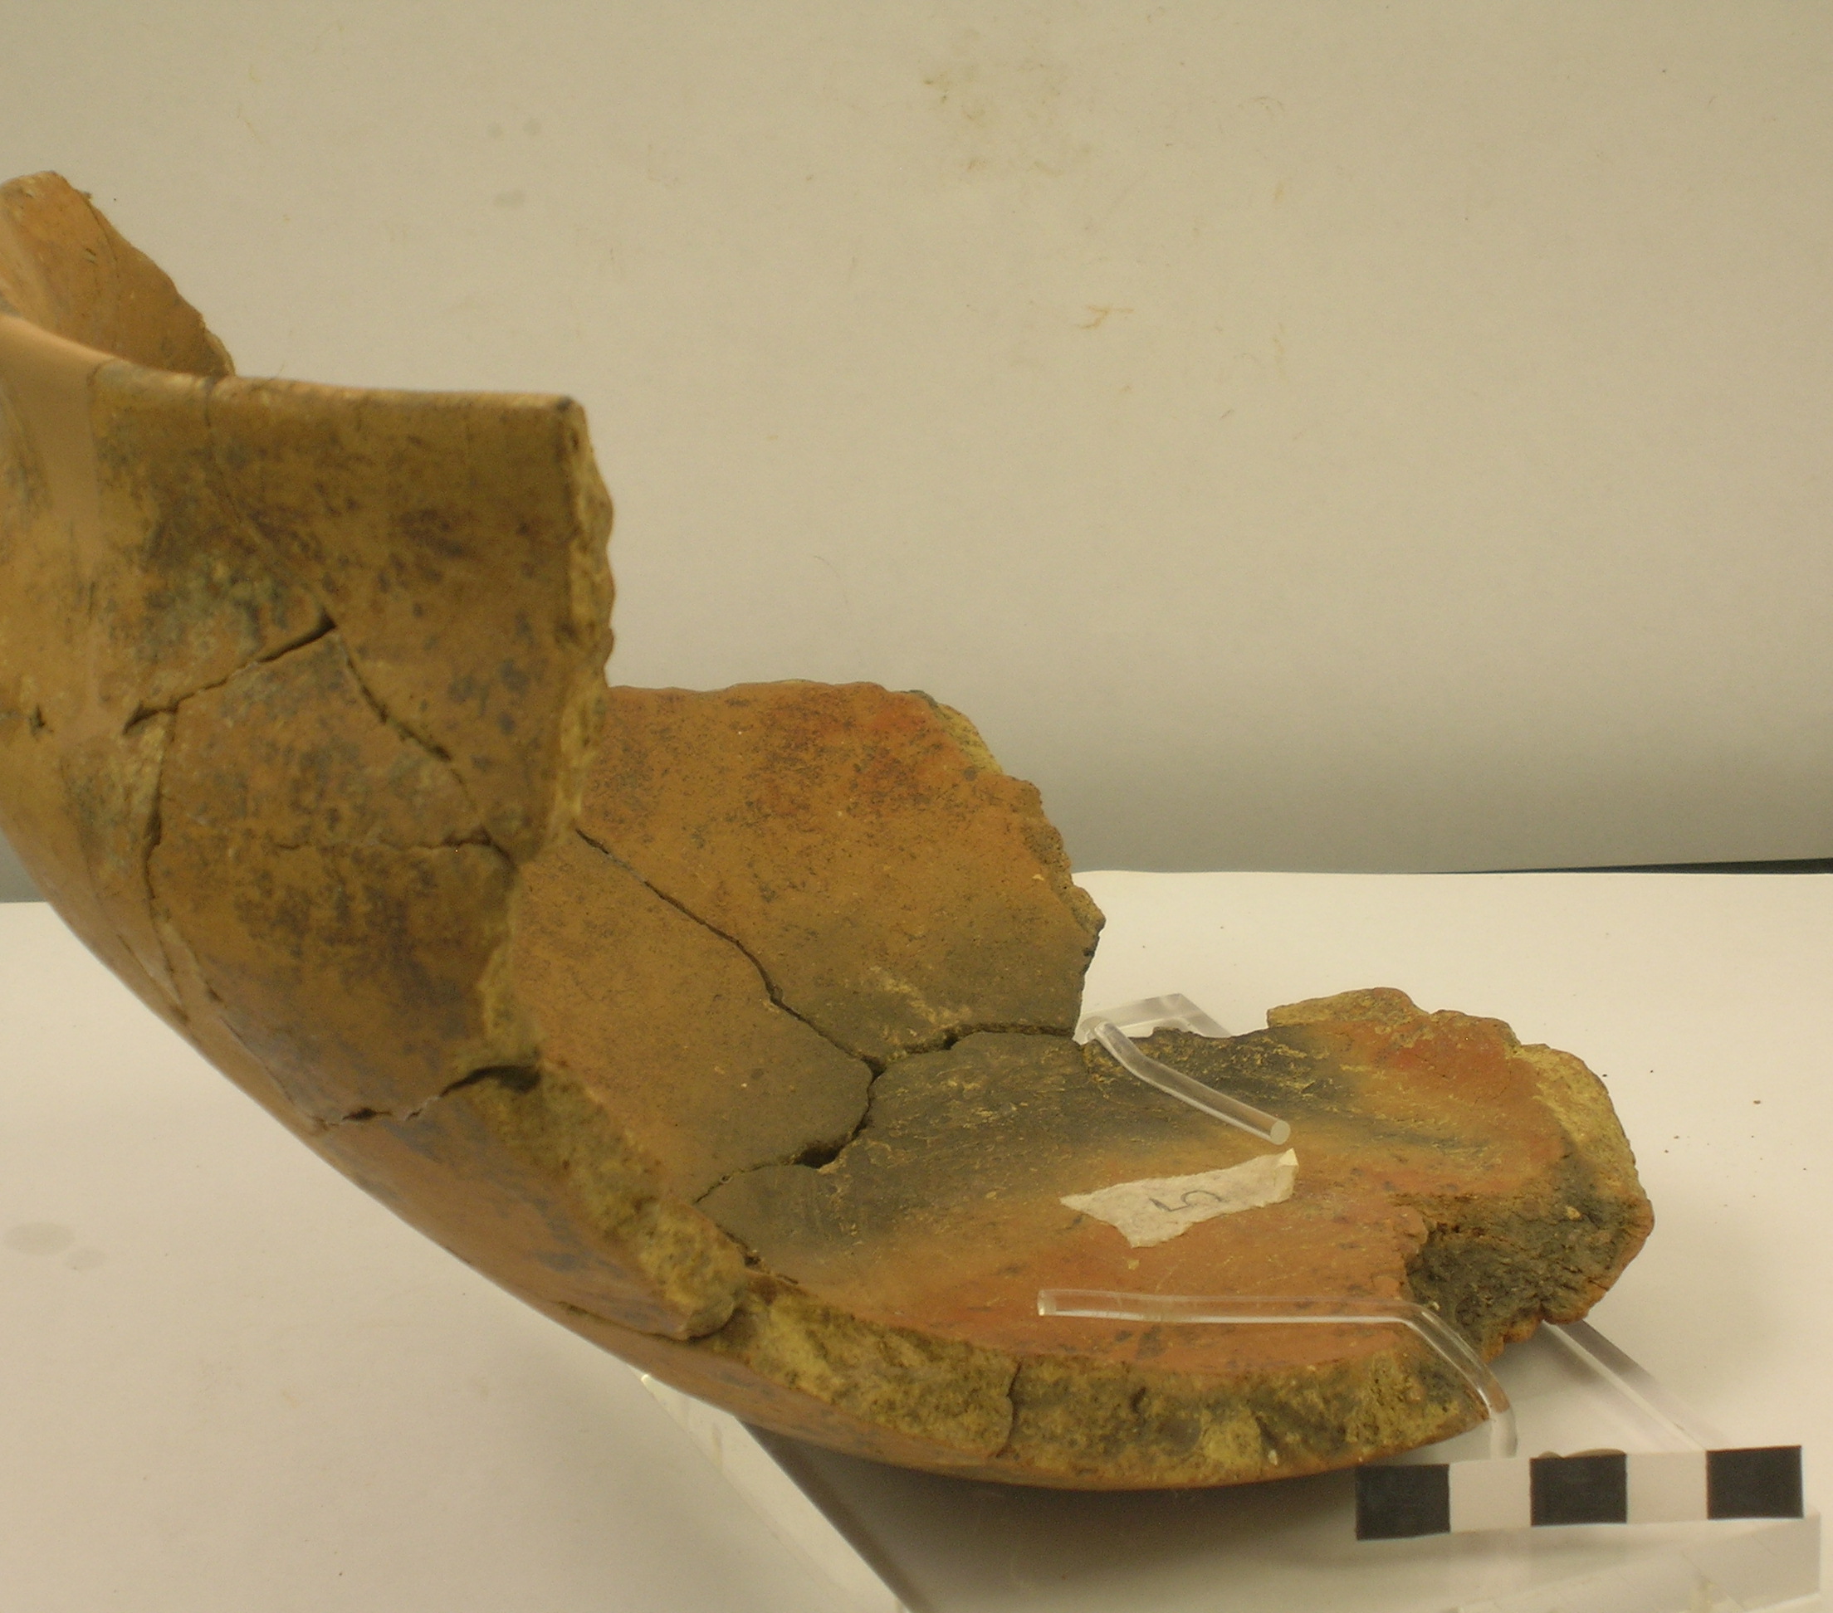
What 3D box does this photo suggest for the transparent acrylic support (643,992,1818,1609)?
[{"bbox_3d":[0.023,0.053,0.737,0.099,0.038,0.166,-12,23,-20],"label":"transparent acrylic support"}]

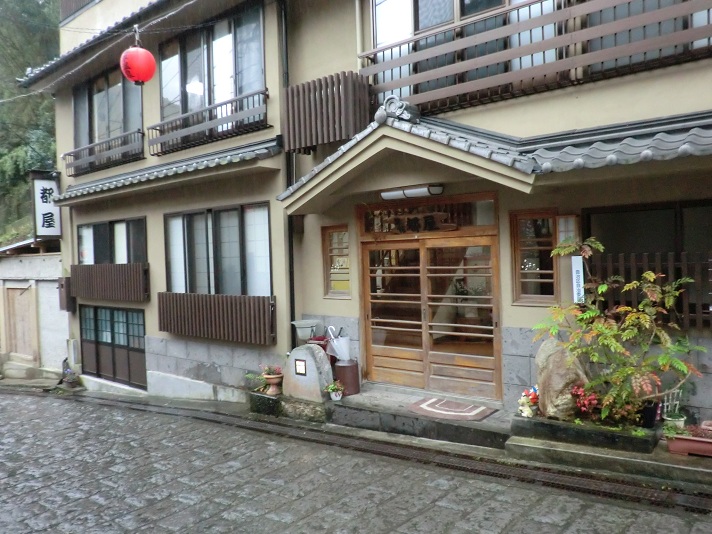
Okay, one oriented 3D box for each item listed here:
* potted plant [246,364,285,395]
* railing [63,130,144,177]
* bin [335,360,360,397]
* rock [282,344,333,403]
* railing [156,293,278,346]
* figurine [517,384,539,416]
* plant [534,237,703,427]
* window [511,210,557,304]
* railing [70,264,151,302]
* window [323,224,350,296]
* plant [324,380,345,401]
[{"bbox_3d":[-1.227,1.502,7.285,0.460,0.400,0.380,-1,2,38],"label":"potted plant"},{"bbox_3d":[-4.790,-2.071,10.130,2.850,0.500,0.200,-1,2,38],"label":"railing"},{"bbox_3d":[-0.096,1.373,6.613,0.300,0.390,0.300,-2,2,0],"label":"bin"},{"bbox_3d":[-0.605,1.281,6.639,0.720,0.640,0.330,-1,2,38],"label":"rock"},{"bbox_3d":[-2.225,0.749,8.306,2.750,0.670,0.170,-1,2,38],"label":"railing"},{"bbox_3d":[1.550,1.207,4.833,0.160,0.275,0.150,-1,1,37],"label":"figurine"},{"bbox_3d":[2.212,0.567,4.666,1.350,1.600,0.950,-1,2,38],"label":"plant"},{"bbox_3d":[1.834,-0.088,5.511,0.480,0.970,0.110,-1,2,38],"label":"window"},{"bbox_3d":[-4.755,0.279,10.273,2.780,0.665,0.170,-1,2,38],"label":"railing"},{"bbox_3d":[-0.261,-0.058,7.165,0.475,0.980,0.110,-1,2,38],"label":"window"},{"bbox_3d":[-0.239,1.469,6.439,0.210,0.220,0.210,-1,2,38],"label":"plant"}]

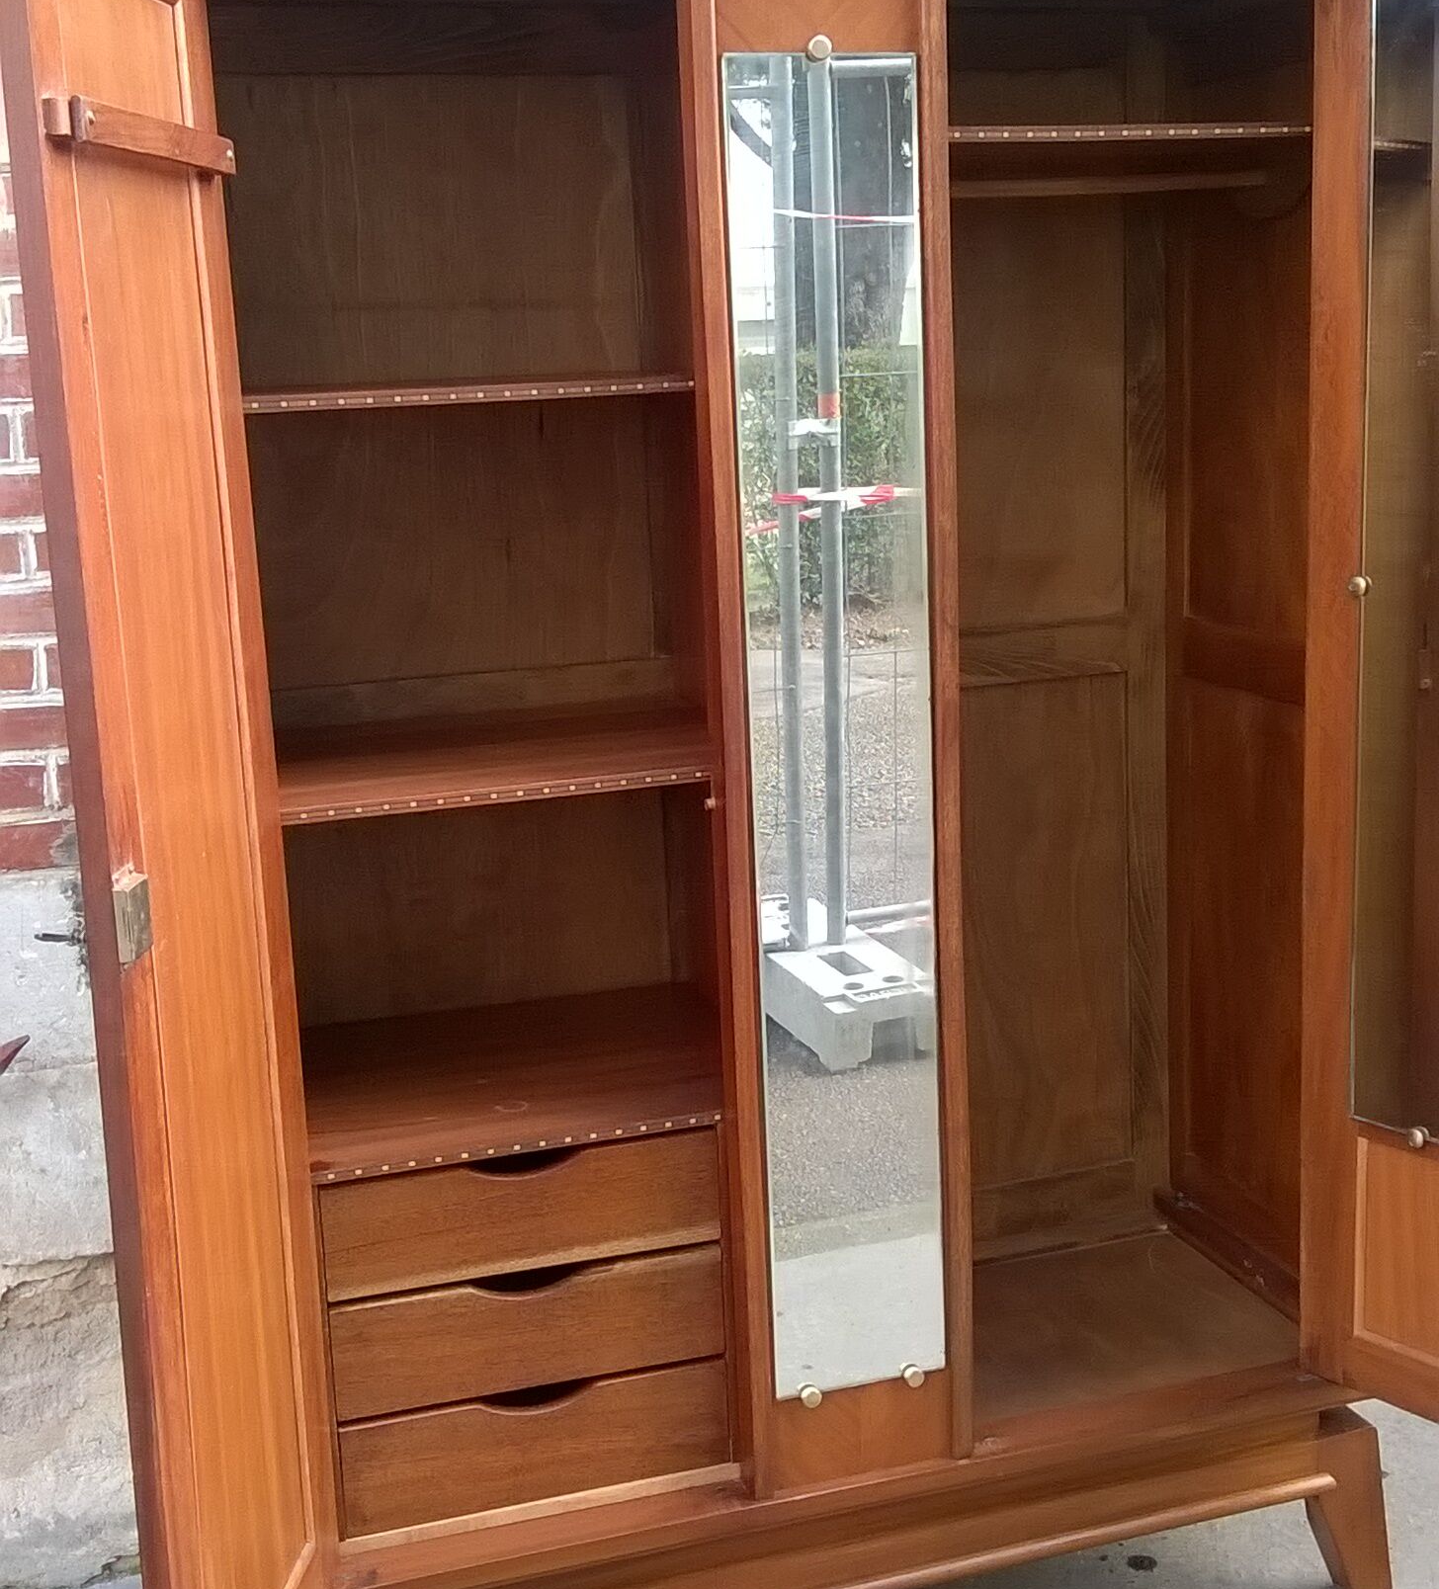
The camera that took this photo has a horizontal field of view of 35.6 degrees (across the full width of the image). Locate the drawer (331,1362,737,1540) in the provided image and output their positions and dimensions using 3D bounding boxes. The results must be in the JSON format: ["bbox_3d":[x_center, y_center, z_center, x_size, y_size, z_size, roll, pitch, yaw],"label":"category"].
[{"bbox_3d":[-0.246,0.638,2.494,0.406,0.119,0.399,-6,12,-18],"label":"drawer"}]

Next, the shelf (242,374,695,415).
[{"bbox_3d":[-0.286,-0.409,2.282,0.541,0.016,0.429,-6,12,-18],"label":"shelf"}]

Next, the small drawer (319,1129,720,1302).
[{"bbox_3d":[-0.256,0.386,2.443,0.406,0.123,0.399,-6,12,-18],"label":"small drawer"}]

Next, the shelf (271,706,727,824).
[{"bbox_3d":[-0.270,-0.037,2.357,0.541,0.016,0.429,-6,12,-18],"label":"shelf"}]

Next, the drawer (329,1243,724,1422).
[{"bbox_3d":[-0.251,0.514,2.469,0.406,0.117,0.399,-6,12,-18],"label":"drawer"}]

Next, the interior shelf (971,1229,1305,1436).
[{"bbox_3d":[0.388,0.652,2.714,0.568,0.020,0.412,-6,12,-18],"label":"interior shelf"}]

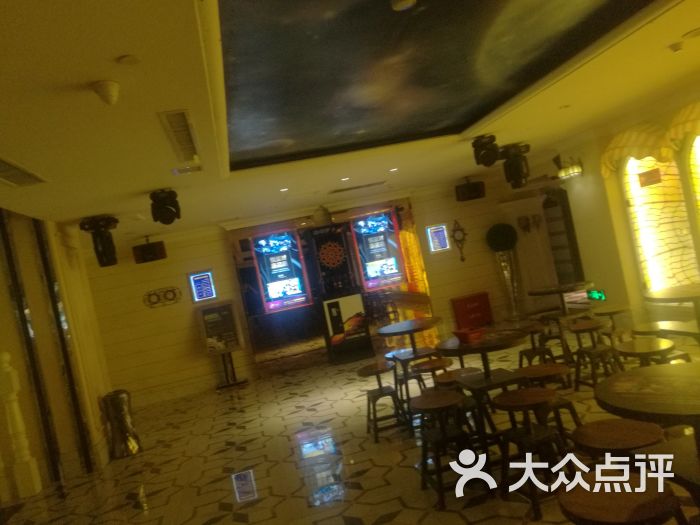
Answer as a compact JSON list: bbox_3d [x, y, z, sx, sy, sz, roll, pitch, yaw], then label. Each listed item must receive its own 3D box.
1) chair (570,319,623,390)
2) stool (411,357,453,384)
[{"bbox_3d":[2.027,0.802,4.482,0.345,0.558,0.345,-12,1,-11],"label":"chair"},{"bbox_3d":[0.699,1.073,4.267,0.345,0.558,0.345,-12,1,-11],"label":"stool"}]

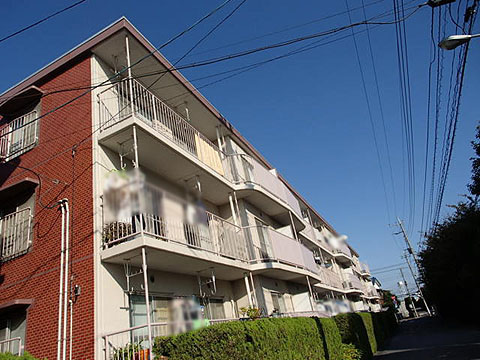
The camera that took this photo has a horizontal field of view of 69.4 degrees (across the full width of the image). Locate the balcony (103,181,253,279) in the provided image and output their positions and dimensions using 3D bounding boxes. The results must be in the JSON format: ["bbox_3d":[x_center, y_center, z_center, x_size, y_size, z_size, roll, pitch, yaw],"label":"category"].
[{"bbox_3d":[-1.247,1.536,8.732,1.030,1.350,4.910,-21,-26,18],"label":"balcony"}]

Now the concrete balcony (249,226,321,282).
[{"bbox_3d":[1.919,3.143,13.623,0.900,1.400,7.410,-21,-26,18],"label":"concrete balcony"}]

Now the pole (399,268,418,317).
[{"bbox_3d":[26.908,17.910,55.283,0.400,7.480,0.400,-21,-26,18],"label":"pole"}]

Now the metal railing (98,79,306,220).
[{"bbox_3d":[0.051,0.112,12.851,1.660,1.110,12.120,-21,-26,18],"label":"metal railing"}]

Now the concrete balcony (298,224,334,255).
[{"bbox_3d":[4.570,3.854,22.545,1.010,1.320,10.140,-21,-26,18],"label":"concrete balcony"}]

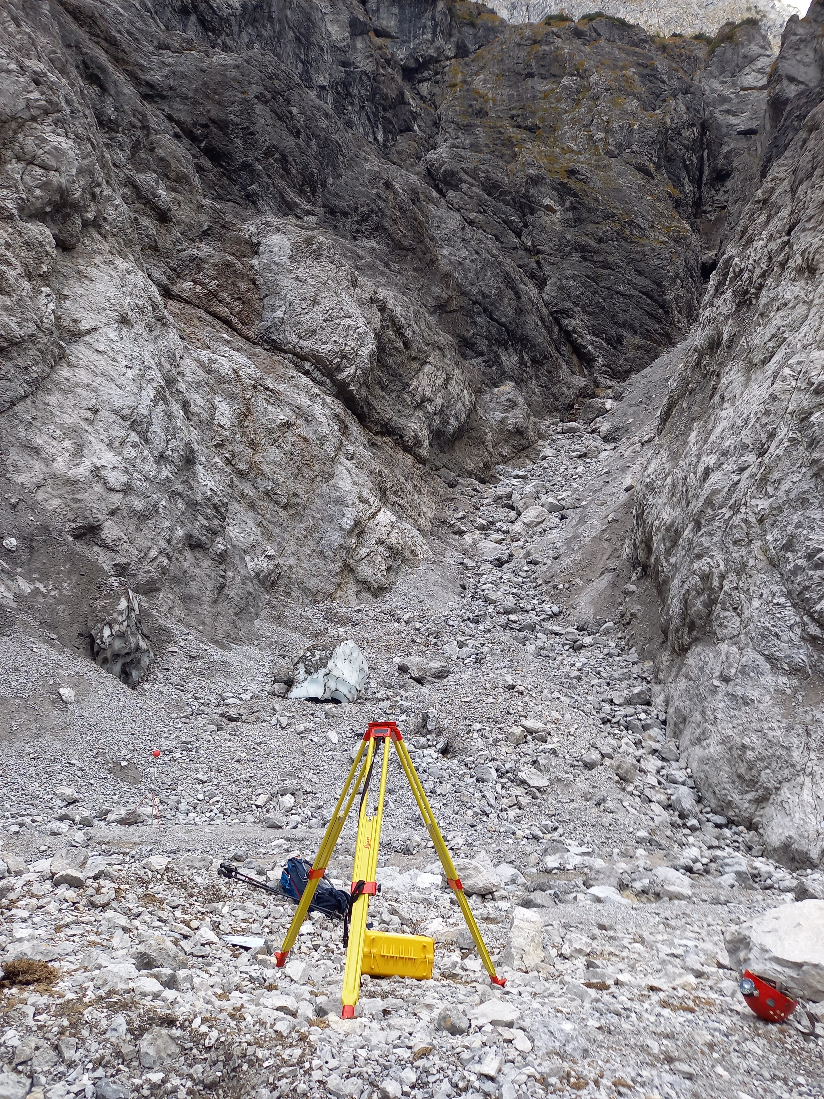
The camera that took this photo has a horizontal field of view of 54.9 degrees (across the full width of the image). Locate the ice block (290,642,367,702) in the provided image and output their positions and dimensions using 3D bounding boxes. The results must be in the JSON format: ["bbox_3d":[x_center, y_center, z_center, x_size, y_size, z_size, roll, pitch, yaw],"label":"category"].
[{"bbox_3d":[-2.676,3.903,25.500,2.450,1.850,1.900,-1,-18,0],"label":"ice block"}]

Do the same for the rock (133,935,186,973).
[{"bbox_3d":[-1.447,2.316,4.550,0.280,0.180,0.240,-1,-18,0],"label":"rock"}]

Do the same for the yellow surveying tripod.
[{"bbox_3d":[-0.252,1.706,4.402,1.356,1.462,1.210,-4,-19,8],"label":"yellow surveying tripod"}]

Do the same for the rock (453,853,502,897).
[{"bbox_3d":[0.653,3.289,8.000,0.520,0.360,0.450,-1,-18,0],"label":"rock"}]

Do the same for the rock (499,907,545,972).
[{"bbox_3d":[0.698,2.492,5.080,0.280,0.370,0.270,-1,-18,0],"label":"rock"}]

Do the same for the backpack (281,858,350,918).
[{"bbox_3d":[-0.770,2.689,6.300,0.270,0.550,0.310,-28,-20,-46],"label":"backpack"}]

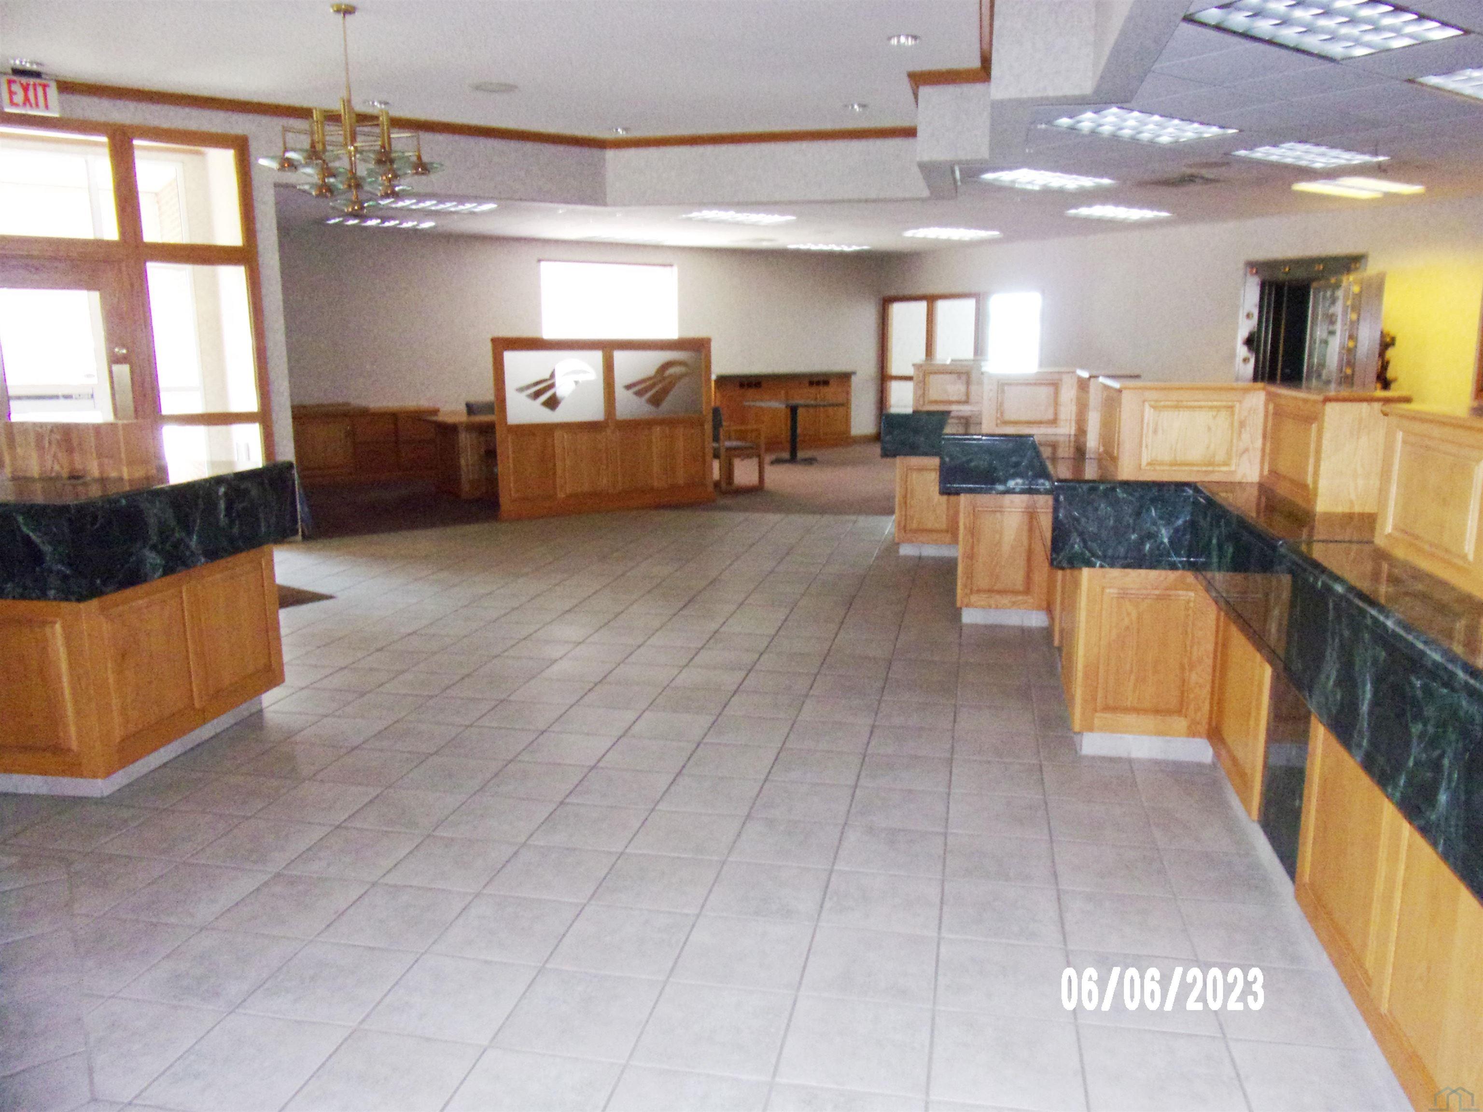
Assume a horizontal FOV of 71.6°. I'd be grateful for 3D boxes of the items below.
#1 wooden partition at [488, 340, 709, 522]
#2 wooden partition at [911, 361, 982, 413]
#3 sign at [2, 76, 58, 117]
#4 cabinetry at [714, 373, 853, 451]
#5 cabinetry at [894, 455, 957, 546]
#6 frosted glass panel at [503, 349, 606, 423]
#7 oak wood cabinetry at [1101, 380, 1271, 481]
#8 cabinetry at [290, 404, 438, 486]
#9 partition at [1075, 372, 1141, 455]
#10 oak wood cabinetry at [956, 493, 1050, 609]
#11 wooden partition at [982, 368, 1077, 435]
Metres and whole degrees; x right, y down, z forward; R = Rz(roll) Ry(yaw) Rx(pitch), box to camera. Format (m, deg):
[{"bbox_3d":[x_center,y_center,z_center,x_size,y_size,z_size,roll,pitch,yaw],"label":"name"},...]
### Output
[{"bbox_3d":[-1.200,-1.183,9.329,2.090,1.540,0.090,-7,13,-28],"label":"wooden partition"},{"bbox_3d":[1.426,-1.166,7.174,0.470,0.330,0.150,2,11,12],"label":"wooden partition"},{"bbox_3d":[-4.691,-3.038,6.791,0.310,0.210,0.060,-7,13,-32],"label":"sign"},{"bbox_3d":[0.502,-2.126,15.208,2.450,1.080,0.550,-7,13,-32],"label":"cabinetry"},{"bbox_3d":[1.337,-0.417,7.335,0.450,0.600,0.300,2,11,12],"label":"cabinetry"},{"bbox_3d":[-1.628,-1.482,9.038,0.900,0.625,0.020,-7,13,-28],"label":"frosted glass panel"},{"bbox_3d":[1.542,-0.469,3.686,0.460,0.330,0.620,2,11,12],"label":"oak wood cabinetry"},{"bbox_3d":[-4.414,-1.262,12.011,1.750,0.820,0.540,-6,12,-26],"label":"cabinetry"},{"bbox_3d":[1.707,-0.701,4.835,0.210,0.330,0.660,2,11,12],"label":"partition"},{"bbox_3d":[1.393,-0.046,5.476,0.460,0.600,0.300,2,11,12],"label":"oak wood cabinetry"},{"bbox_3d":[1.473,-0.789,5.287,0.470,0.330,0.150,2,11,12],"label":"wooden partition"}]

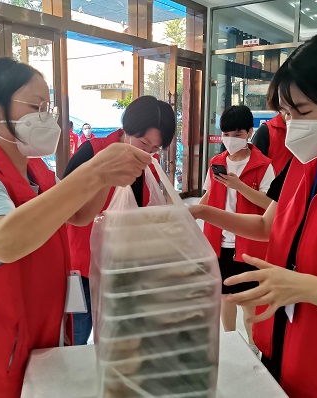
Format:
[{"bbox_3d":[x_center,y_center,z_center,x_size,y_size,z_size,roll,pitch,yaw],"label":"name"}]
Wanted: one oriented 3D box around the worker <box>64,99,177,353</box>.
[{"bbox_3d":[-0.175,0.326,1.862,0.500,1.580,0.550,-10,16,-44],"label":"worker"}]

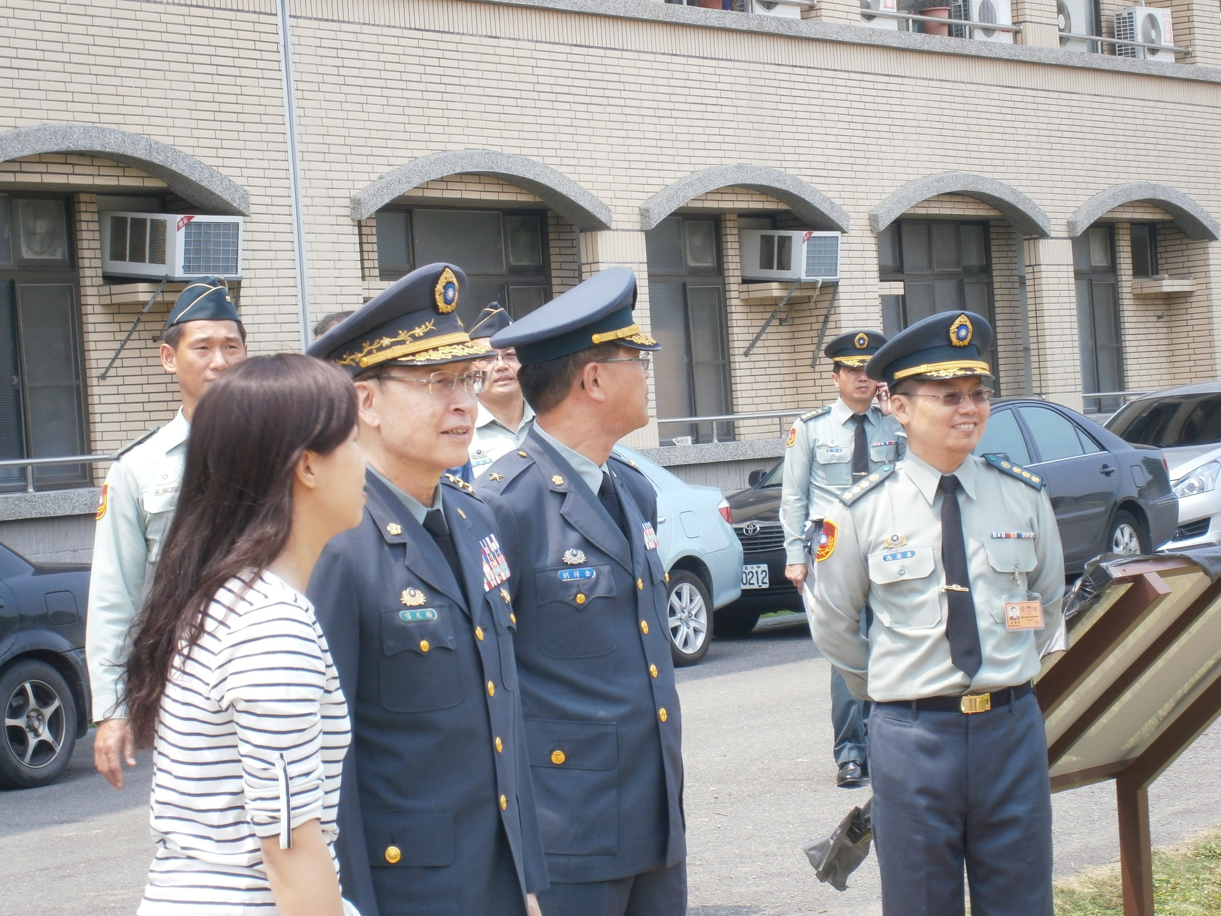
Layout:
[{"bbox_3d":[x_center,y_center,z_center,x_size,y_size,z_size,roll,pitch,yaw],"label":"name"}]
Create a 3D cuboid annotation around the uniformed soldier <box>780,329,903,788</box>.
[{"bbox_3d":[0.961,0.394,14.150,0.550,1.800,0.400,-4,0,-9],"label":"uniformed soldier"}]

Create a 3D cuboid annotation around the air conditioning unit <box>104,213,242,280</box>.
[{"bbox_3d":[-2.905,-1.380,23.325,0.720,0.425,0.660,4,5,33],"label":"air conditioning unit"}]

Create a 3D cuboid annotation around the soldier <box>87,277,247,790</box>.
[{"bbox_3d":[-0.872,0.530,7.800,0.530,1.820,0.330,-4,0,-18],"label":"soldier"}]

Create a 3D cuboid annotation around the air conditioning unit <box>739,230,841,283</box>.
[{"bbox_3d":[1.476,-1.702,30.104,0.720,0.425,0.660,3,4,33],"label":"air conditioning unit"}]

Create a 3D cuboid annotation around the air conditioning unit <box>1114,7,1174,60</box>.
[{"bbox_3d":[5.434,-4.261,36.336,0.270,0.580,0.830,-4,0,33],"label":"air conditioning unit"}]

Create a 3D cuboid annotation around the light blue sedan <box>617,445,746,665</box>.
[{"bbox_3d":[-0.924,0.651,21.436,1.700,1.460,4.300,-4,0,33],"label":"light blue sedan"}]

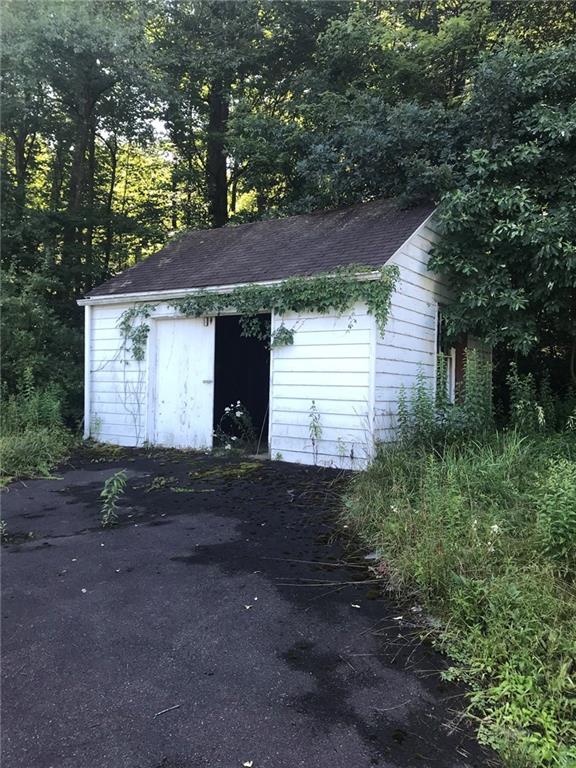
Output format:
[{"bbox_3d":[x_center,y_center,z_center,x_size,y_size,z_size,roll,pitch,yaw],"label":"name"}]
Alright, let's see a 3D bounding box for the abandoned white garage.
[{"bbox_3d":[0.256,-1.215,13.426,6.768,4.977,6.390,1,-1,33],"label":"abandoned white garage"}]

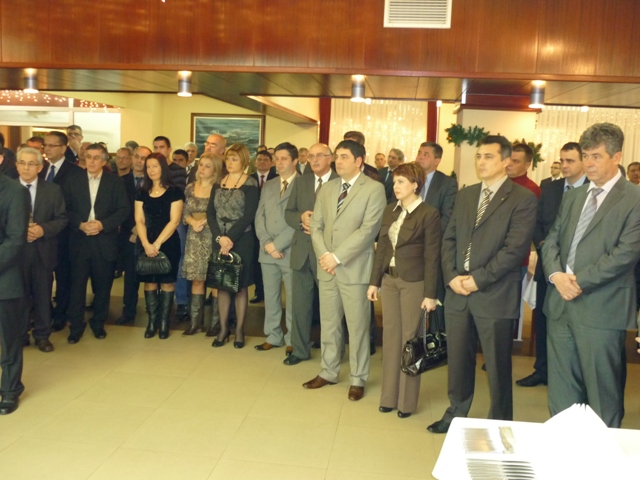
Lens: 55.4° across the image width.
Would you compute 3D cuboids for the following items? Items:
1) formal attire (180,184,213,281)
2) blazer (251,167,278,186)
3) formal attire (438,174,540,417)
[{"bbox_3d":[-1.105,-0.068,5.759,0.430,0.950,0.280,7,8,35],"label":"formal attire"},{"bbox_3d":[-0.654,-0.438,7.135,0.520,0.780,0.290,4,7,14],"label":"blazer"},{"bbox_3d":[1.003,0.386,3.768,0.360,1.525,0.550,-3,9,-42],"label":"formal attire"}]

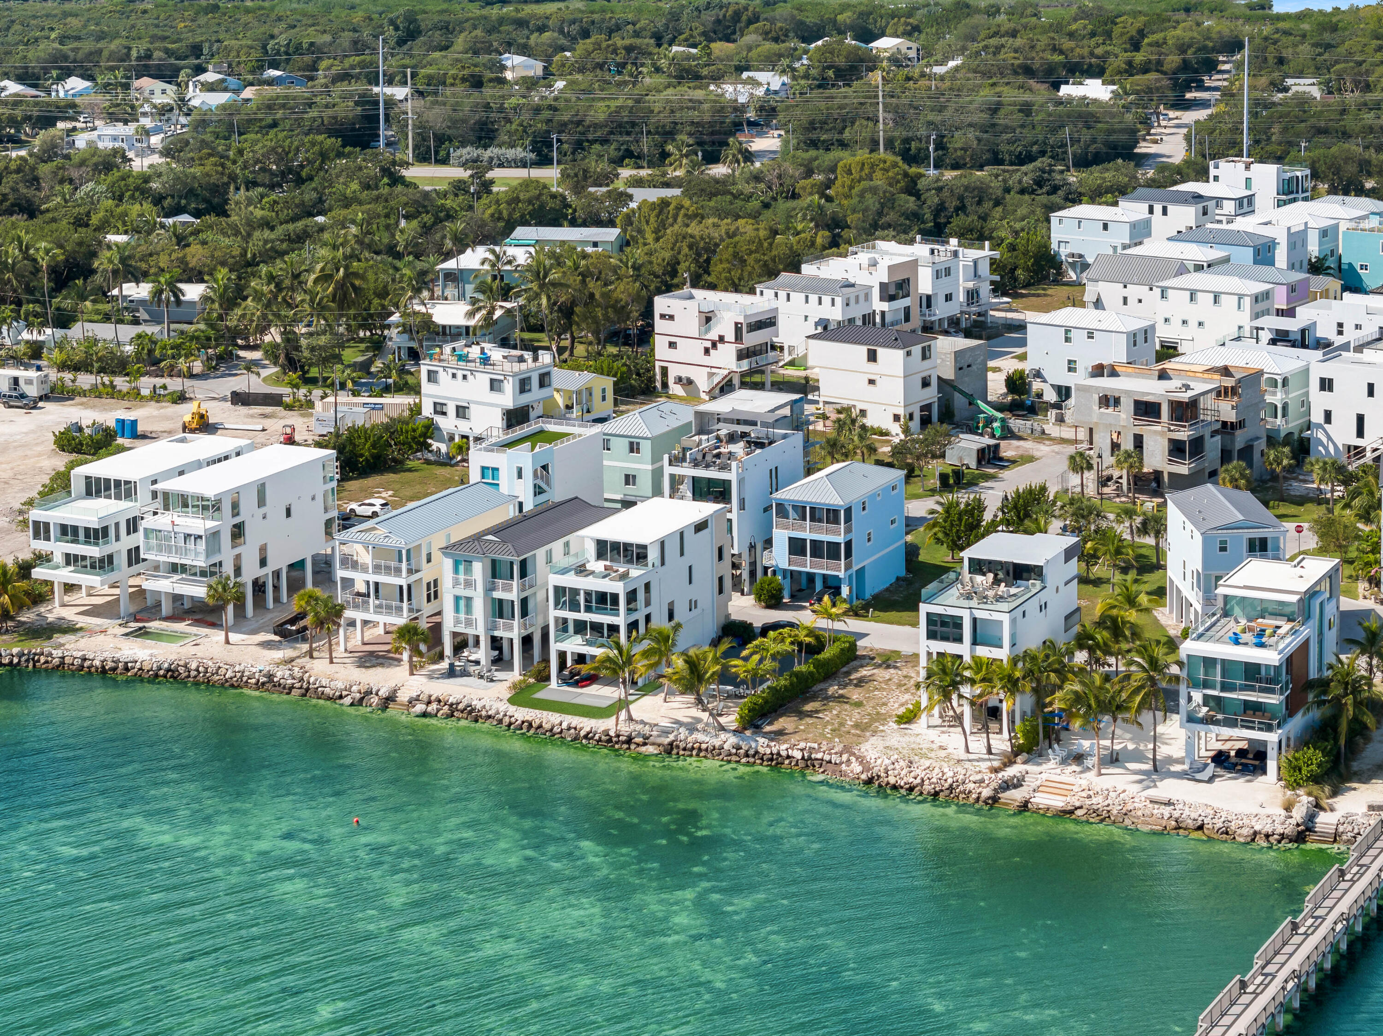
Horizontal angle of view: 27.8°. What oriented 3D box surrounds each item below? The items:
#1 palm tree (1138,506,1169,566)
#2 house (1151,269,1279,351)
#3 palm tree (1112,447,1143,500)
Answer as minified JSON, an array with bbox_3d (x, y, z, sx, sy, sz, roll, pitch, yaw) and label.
[{"bbox_3d":[42.060,1.920,254.710,2.760,5.630,2.760,-1,14,0],"label":"palm tree"},{"bbox_3d":[67.100,-25.550,359.150,13.660,11.200,7.010,9,17,33],"label":"house"},{"bbox_3d":[45.270,-4.220,289.930,3.200,5.930,3.200,0,14,0],"label":"palm tree"}]

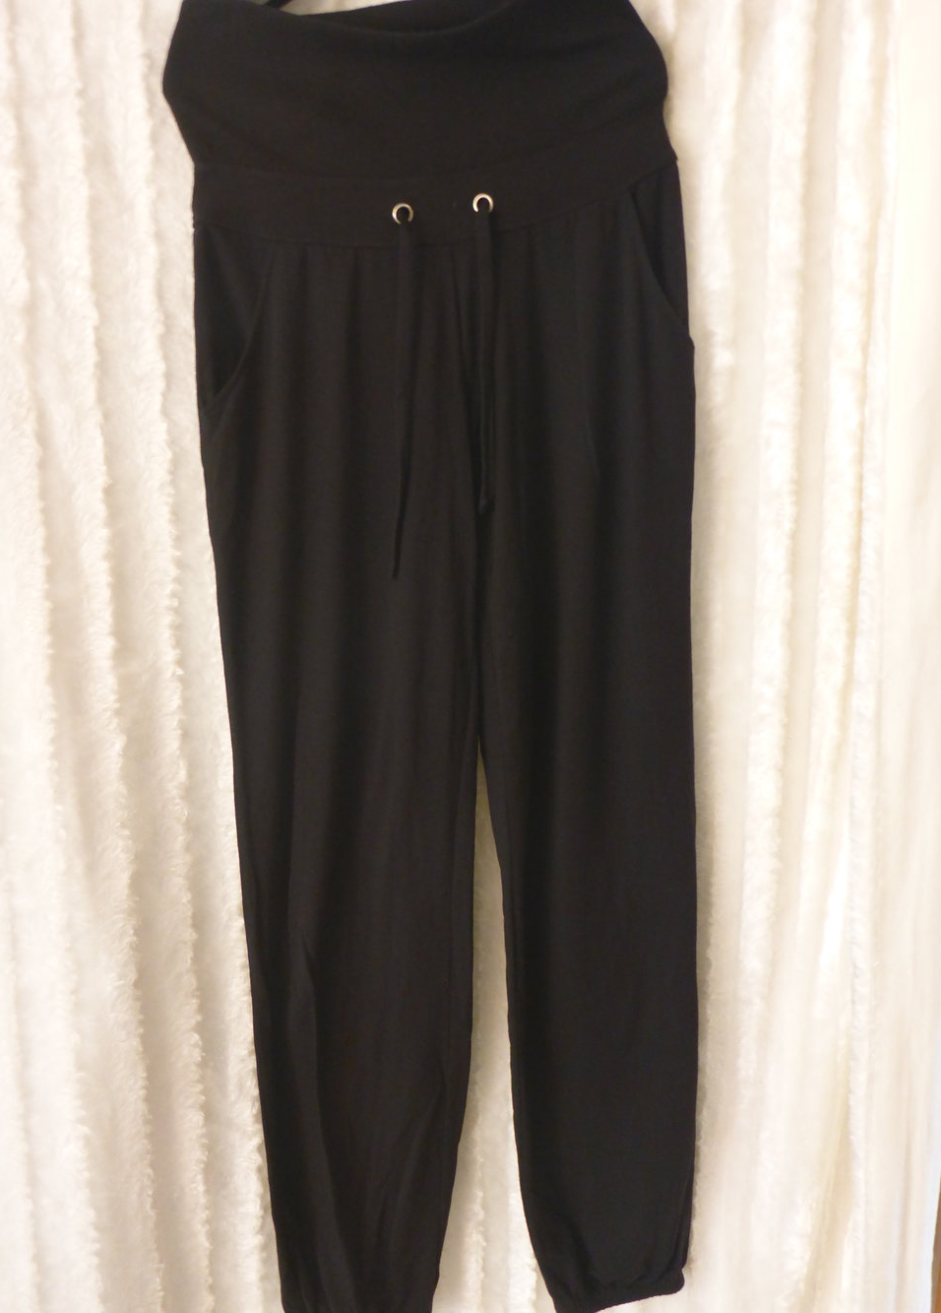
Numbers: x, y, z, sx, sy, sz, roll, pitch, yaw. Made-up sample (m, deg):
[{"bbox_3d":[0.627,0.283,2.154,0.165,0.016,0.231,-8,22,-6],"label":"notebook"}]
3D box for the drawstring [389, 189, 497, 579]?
[{"bbox_3d":[-0.024,-0.219,0.880,0.087,0.311,0.024,0,10,0],"label":"drawstring"}]

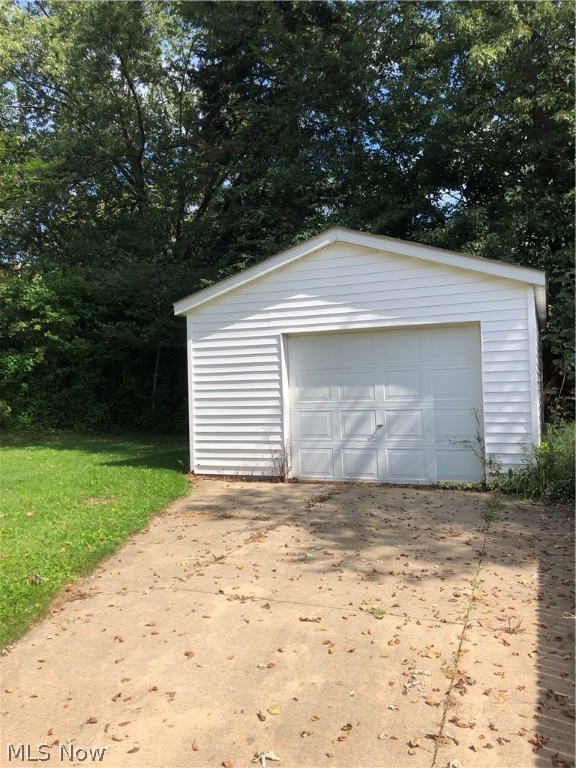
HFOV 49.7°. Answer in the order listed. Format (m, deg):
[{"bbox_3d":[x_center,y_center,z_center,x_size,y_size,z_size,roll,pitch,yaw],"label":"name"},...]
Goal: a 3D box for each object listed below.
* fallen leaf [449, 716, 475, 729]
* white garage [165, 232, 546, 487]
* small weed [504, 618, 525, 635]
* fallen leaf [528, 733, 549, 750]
[{"bbox_3d":[0.726,1.414,2.598,0.100,0.020,0.045,-2,-1,33],"label":"fallen leaf"},{"bbox_3d":[2.024,-0.379,11.575,5.209,3.511,6.840,-2,0,23],"label":"white garage"},{"bbox_3d":[1.282,1.365,3.522,0.100,0.070,0.075,-2,0,23],"label":"small weed"},{"bbox_3d":[0.985,1.401,2.441,0.073,0.030,0.060,-2,0,23],"label":"fallen leaf"}]

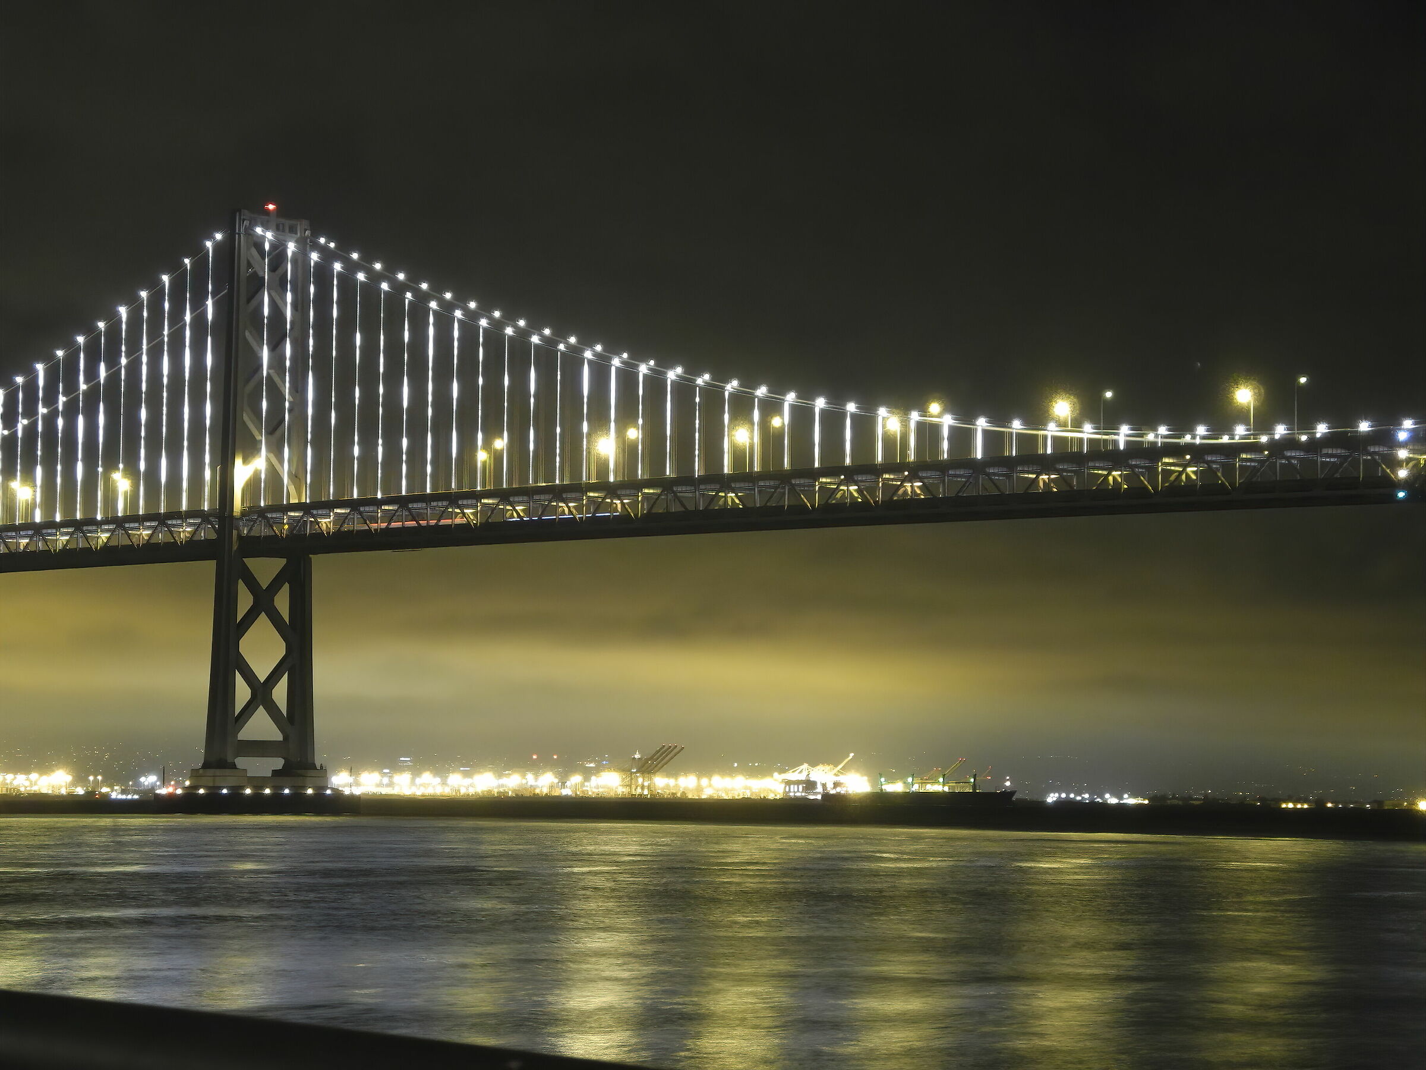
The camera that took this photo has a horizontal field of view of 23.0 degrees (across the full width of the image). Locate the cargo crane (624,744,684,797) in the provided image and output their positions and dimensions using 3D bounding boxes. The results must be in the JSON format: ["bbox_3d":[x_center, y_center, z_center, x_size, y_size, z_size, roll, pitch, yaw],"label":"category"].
[{"bbox_3d":[-100.200,403.200,6000.000,94.000,89.000,32.000,-1,-4,15],"label":"cargo crane"}]

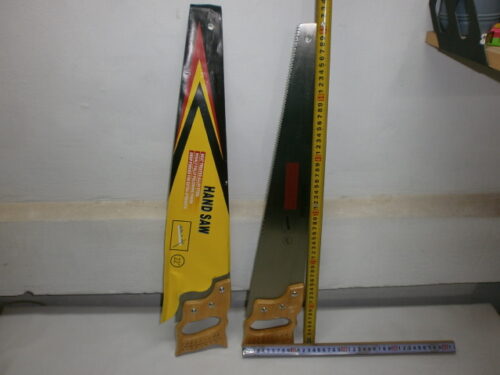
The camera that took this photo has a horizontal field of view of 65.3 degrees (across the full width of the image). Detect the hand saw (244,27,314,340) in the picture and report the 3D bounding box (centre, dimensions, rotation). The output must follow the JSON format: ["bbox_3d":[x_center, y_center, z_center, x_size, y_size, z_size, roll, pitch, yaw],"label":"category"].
[{"bbox_3d":[0.048,0.037,0.687,0.118,0.605,0.025,1,20,-1],"label":"hand saw"}]

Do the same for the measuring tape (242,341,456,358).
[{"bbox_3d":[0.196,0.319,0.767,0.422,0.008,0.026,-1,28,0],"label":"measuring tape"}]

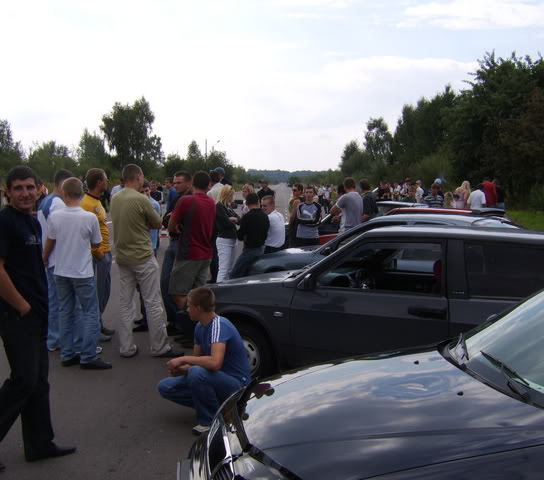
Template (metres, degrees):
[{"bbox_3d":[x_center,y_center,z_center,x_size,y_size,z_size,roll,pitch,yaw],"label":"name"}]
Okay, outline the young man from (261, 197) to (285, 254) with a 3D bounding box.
[{"bbox_3d":[0.003,0.113,8.323,0.500,1.520,0.520,6,8,41],"label":"young man"}]

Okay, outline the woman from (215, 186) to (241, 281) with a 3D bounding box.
[{"bbox_3d":[-0.733,-0.047,9.439,0.400,1.650,0.460,1,6,7],"label":"woman"}]

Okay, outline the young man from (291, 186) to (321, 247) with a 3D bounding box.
[{"bbox_3d":[0.532,-0.011,8.814,0.500,1.680,0.380,1,6,5],"label":"young man"}]

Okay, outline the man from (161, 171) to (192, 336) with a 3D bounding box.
[{"bbox_3d":[-1.048,0.159,6.206,0.400,1.790,0.520,-4,8,-41],"label":"man"}]

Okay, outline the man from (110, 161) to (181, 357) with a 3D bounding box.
[{"bbox_3d":[-1.227,0.202,5.570,0.580,1.830,0.480,4,7,30],"label":"man"}]

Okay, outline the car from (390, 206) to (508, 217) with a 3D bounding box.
[{"bbox_3d":[2.360,0.107,9.629,4.000,1.390,1.660,2,6,8],"label":"car"}]

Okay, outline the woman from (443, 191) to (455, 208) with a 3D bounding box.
[{"bbox_3d":[3.933,-0.316,12.877,0.460,1.520,0.340,1,6,0],"label":"woman"}]

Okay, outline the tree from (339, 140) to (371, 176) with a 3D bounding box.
[{"bbox_3d":[17.637,-15.706,121.053,6.400,11.500,6.000,0,5,0],"label":"tree"}]

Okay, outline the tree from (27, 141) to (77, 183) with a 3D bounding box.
[{"bbox_3d":[-21.195,-6.763,55.283,4.800,5.600,4.600,1,6,0],"label":"tree"}]

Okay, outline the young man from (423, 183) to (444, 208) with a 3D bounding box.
[{"bbox_3d":[3.540,-0.376,12.687,0.500,1.720,0.360,2,6,10],"label":"young man"}]

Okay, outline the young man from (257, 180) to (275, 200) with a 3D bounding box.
[{"bbox_3d":[-0.181,-0.747,16.002,0.520,1.790,0.340,1,6,14],"label":"young man"}]

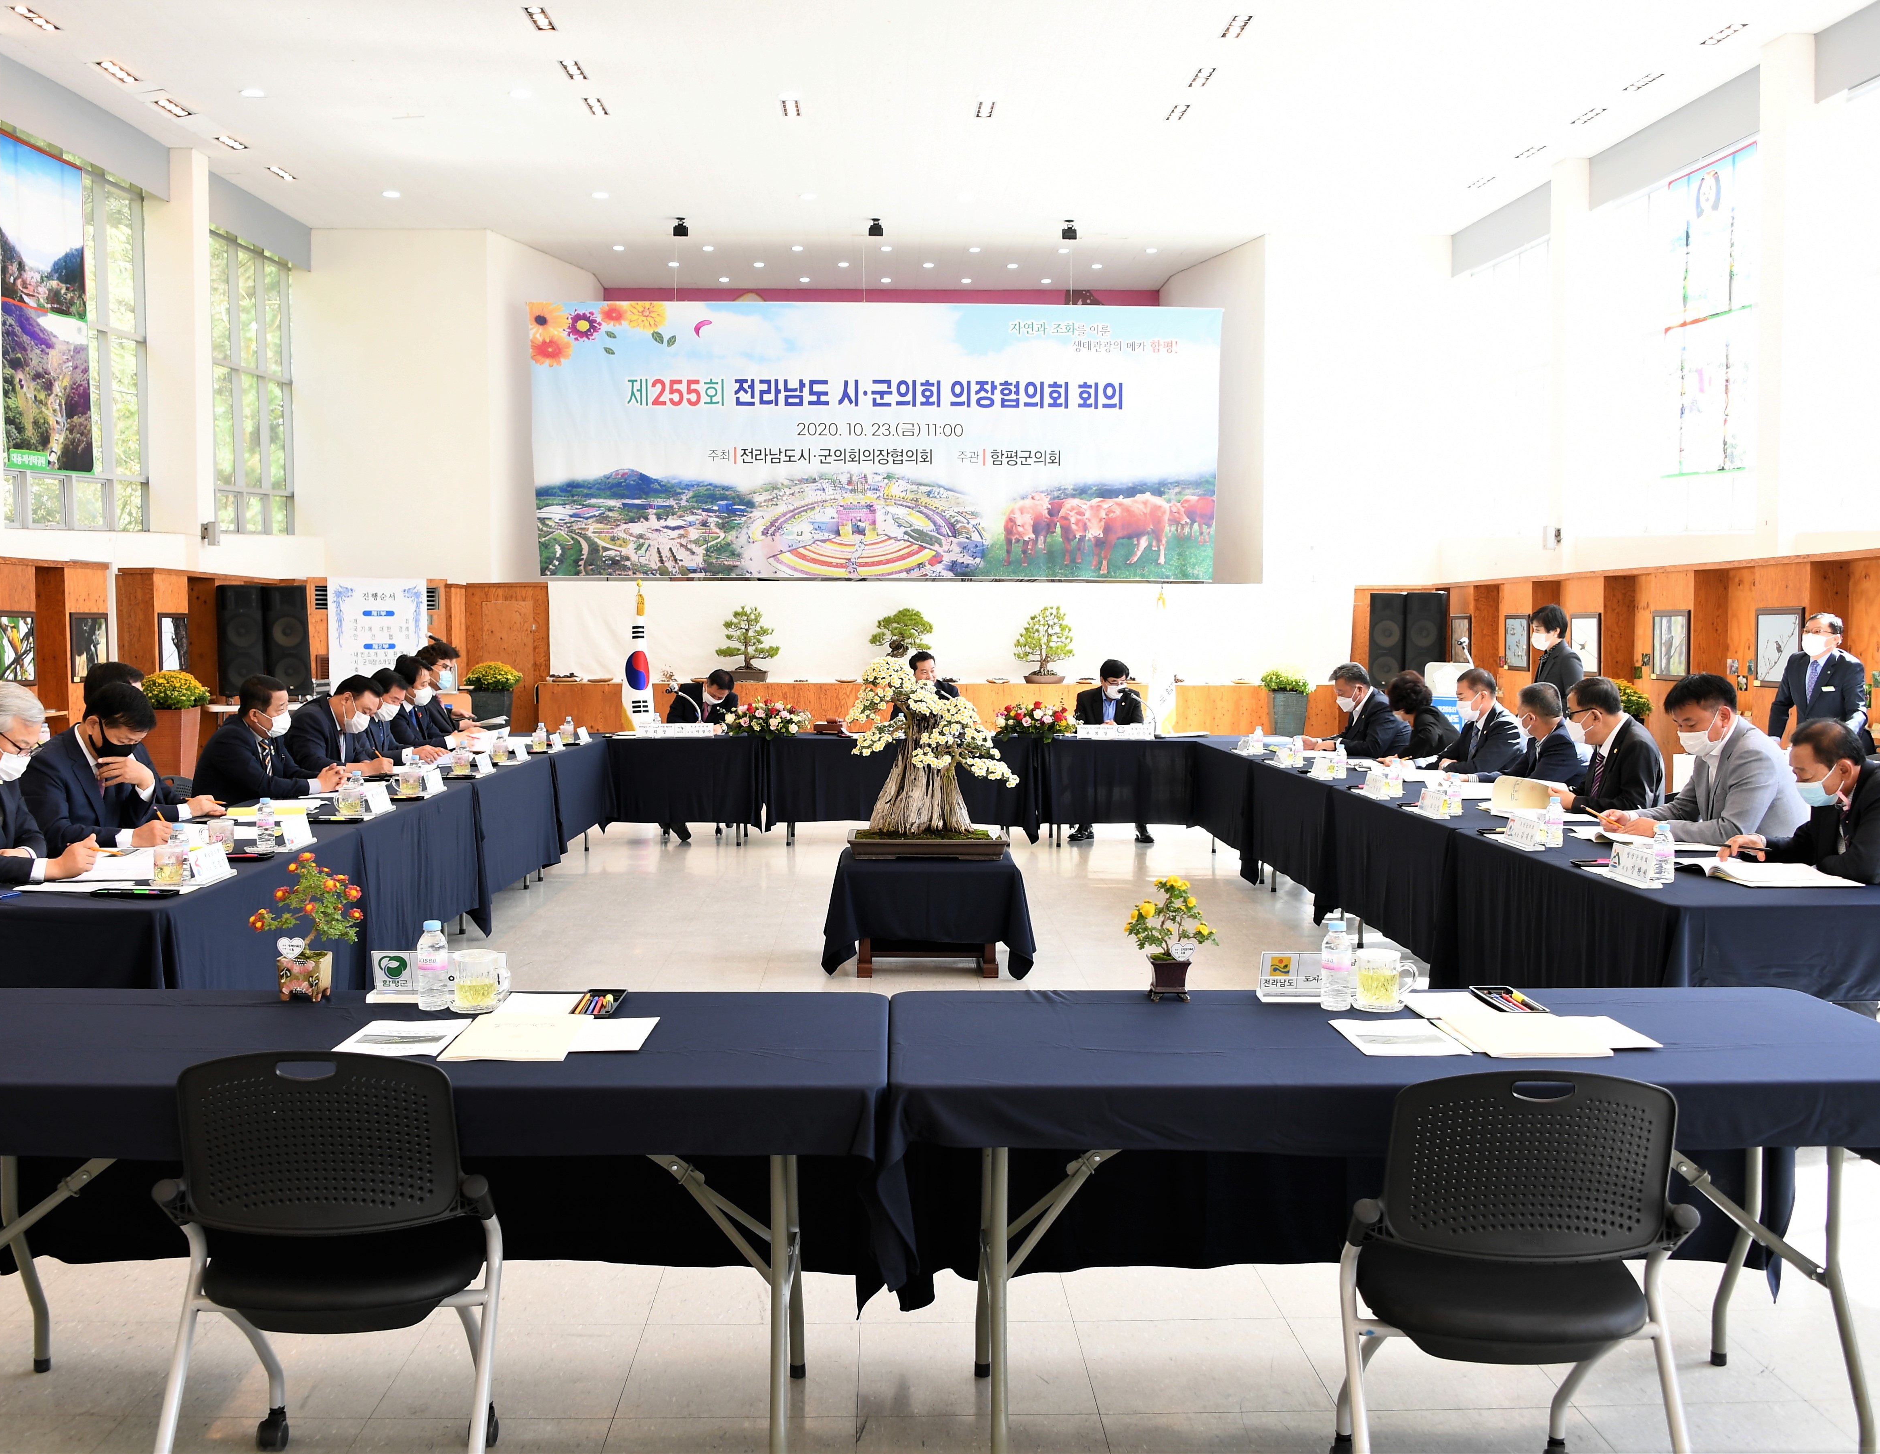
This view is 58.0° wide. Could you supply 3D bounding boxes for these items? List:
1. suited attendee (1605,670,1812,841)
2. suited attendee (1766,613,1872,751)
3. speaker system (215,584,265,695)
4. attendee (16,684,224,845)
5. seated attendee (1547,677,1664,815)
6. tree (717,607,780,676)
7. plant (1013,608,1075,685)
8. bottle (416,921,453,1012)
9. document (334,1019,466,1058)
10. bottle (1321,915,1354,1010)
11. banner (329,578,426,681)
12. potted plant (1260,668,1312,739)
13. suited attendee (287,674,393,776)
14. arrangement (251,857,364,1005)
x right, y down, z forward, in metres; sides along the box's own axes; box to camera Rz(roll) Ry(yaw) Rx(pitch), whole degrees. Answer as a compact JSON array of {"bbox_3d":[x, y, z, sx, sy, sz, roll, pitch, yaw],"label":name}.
[{"bbox_3d":[2.676,0.499,5.950,0.800,1.335,0.550,0,3,-9],"label":"suited attendee"},{"bbox_3d":[4.977,0.170,9.602,0.450,1.570,0.540,-2,4,-35],"label":"suited attendee"},{"bbox_3d":[-6.931,-0.854,16.786,0.450,1.090,0.470,-1,3,-17],"label":"speaker system"},{"bbox_3d":[-2.821,0.483,5.661,0.720,1.285,0.540,1,3,6],"label":"attendee"},{"bbox_3d":[2.669,0.462,6.880,0.780,1.300,0.550,-1,3,-11],"label":"seated attendee"},{"bbox_3d":[-1.964,-0.861,17.300,0.640,0.780,0.500,0,3,-2],"label":"tree"},{"bbox_3d":[1.141,-0.888,18.630,0.670,0.845,0.550,0,3,-2],"label":"plant"},{"bbox_3d":[-1.006,0.474,3.369,0.061,0.170,0.061,0,3,-2],"label":"bottle"},{"bbox_3d":[-0.945,0.546,2.989,0.185,0.005,0.260,0,3,-2],"label":"document"},{"bbox_3d":[0.779,0.469,3.330,0.061,0.170,0.061,0,3,-2],"label":"bottle"},{"bbox_3d":[-4.411,-0.223,13.356,0.766,1.882,0.200,0,3,-7],"label":"banner"},{"bbox_3d":[3.503,-0.029,17.164,0.512,1.132,0.512,0,3,-2],"label":"potted plant"},{"bbox_3d":[-3.037,0.352,8.432,0.680,1.240,0.510,1,3,6],"label":"suited attendee"},{"bbox_3d":[-1.287,0.405,3.456,0.225,0.297,0.190,0,3,-5],"label":"arrangement"}]

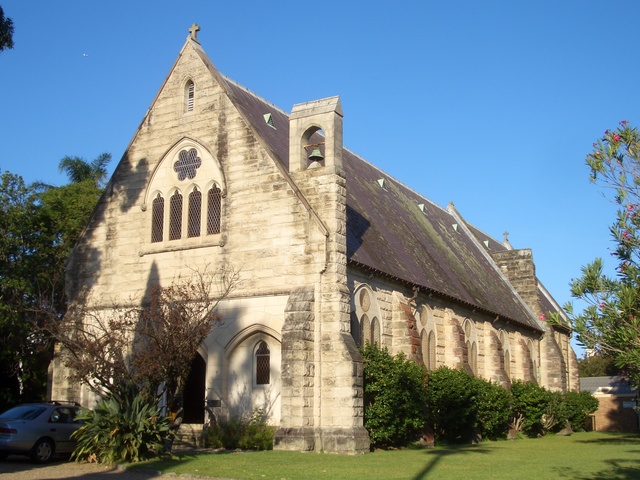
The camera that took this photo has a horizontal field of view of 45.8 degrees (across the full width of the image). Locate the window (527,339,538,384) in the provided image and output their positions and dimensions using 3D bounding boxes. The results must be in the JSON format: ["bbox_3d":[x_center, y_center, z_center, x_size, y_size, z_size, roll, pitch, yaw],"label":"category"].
[{"bbox_3d":[12.886,7.531,46.147,0.300,2.950,2.050,-7,-15,30],"label":"window"}]

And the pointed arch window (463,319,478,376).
[{"bbox_3d":[7.308,5.362,36.977,0.300,2.950,2.050,-7,-15,30],"label":"pointed arch window"}]

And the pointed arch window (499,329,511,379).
[{"bbox_3d":[10.084,6.442,41.541,0.300,2.950,2.050,-7,-15,30],"label":"pointed arch window"}]

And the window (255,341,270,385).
[{"bbox_3d":[-1.932,4.176,25.982,0.600,1.530,0.200,-7,-15,30],"label":"window"}]

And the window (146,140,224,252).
[{"bbox_3d":[-5.152,-1.744,29.041,4.000,4.550,0.350,-7,-15,30],"label":"window"}]

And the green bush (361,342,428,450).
[{"bbox_3d":[2.511,5.690,27.100,1.700,3.400,3.500,-7,-15,30],"label":"green bush"}]

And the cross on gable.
[{"bbox_3d":[-5.123,-8.544,30.930,0.520,0.800,0.200,-7,-15,30],"label":"cross on gable"}]

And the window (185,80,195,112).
[{"bbox_3d":[-5.085,-5.657,29.962,0.500,1.370,0.250,-7,-15,30],"label":"window"}]

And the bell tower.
[{"bbox_3d":[-0.123,-3.603,26.673,1.850,2.700,0.650,-7,-15,30],"label":"bell tower"}]

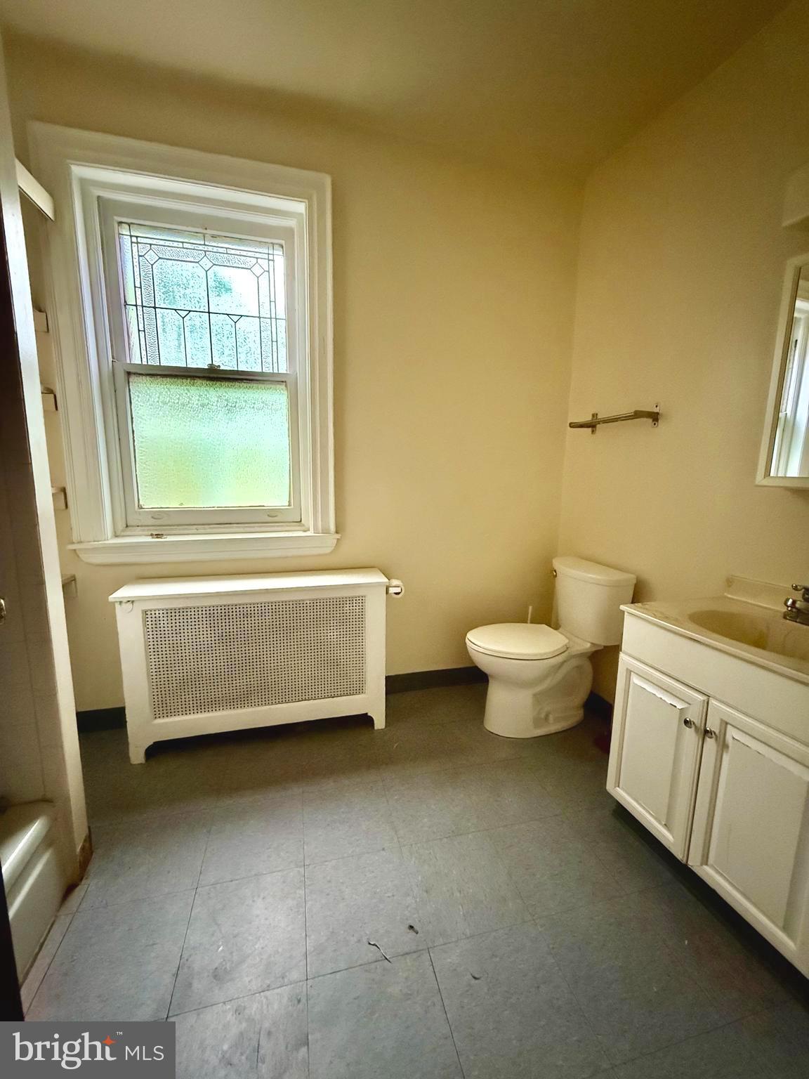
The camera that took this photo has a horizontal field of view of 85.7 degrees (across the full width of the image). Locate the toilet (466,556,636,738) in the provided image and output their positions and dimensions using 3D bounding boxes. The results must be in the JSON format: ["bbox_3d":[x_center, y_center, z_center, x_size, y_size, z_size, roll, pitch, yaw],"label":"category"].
[{"bbox_3d":[0.620,0.503,2.085,0.670,0.754,0.439,-2,10,-14],"label":"toilet"}]

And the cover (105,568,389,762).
[{"bbox_3d":[-0.627,0.528,1.969,1.088,0.707,0.283,-2,10,-14],"label":"cover"}]

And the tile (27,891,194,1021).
[{"bbox_3d":[-0.705,1.037,1.075,0.301,0.006,0.310,-2,10,-14],"label":"tile"}]

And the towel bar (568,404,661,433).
[{"bbox_3d":[0.925,-0.537,1.952,0.117,0.096,0.424,-2,10,-14],"label":"towel bar"}]

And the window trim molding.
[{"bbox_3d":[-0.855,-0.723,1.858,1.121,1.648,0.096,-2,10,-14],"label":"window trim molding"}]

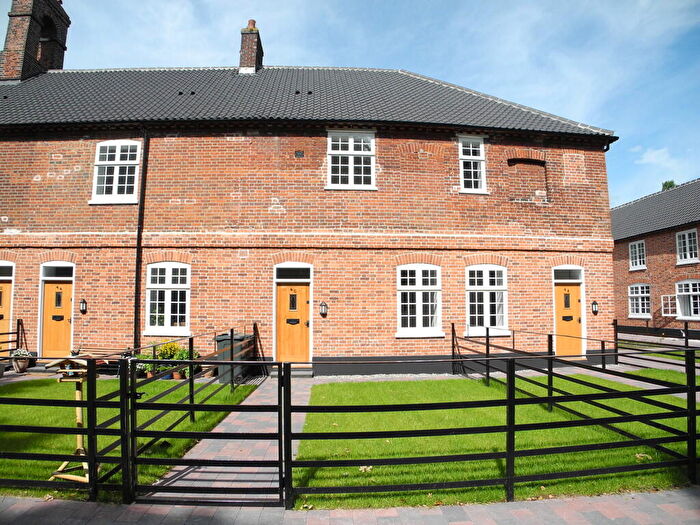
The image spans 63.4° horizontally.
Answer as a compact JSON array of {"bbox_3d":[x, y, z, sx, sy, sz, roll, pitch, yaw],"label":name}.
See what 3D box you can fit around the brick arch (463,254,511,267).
[{"bbox_3d":[3.343,-0.031,13.894,1.165,0.313,0.130,0,-6,-3],"label":"brick arch"}]

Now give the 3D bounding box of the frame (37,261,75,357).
[{"bbox_3d":[-6.865,1.134,13.243,0.934,2.415,0.160,0,-6,-3],"label":"frame"}]

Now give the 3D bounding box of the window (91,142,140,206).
[{"bbox_3d":[-5.628,-2.166,13.573,1.218,1.584,0.130,0,-5,-3],"label":"window"}]

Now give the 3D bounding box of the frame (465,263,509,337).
[{"bbox_3d":[3.351,0.938,13.799,1.169,1.780,0.150,0,-6,-3],"label":"frame"}]

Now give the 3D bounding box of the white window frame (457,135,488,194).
[{"bbox_3d":[3.046,-2.409,13.918,0.776,1.484,0.120,0,-5,-3],"label":"white window frame"}]

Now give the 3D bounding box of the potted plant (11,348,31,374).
[{"bbox_3d":[-7.495,2.251,12.909,0.430,0.553,0.430,0,-5,-3],"label":"potted plant"}]

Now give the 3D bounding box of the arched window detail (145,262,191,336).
[{"bbox_3d":[-4.314,0.876,13.402,1.163,1.778,0.150,0,-6,-3],"label":"arched window detail"}]

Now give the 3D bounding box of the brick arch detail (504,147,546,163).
[{"bbox_3d":[4.381,-2.667,14.114,1.076,0.356,0.110,0,-5,-3],"label":"brick arch detail"}]

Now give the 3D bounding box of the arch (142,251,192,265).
[{"bbox_3d":[-4.321,-0.101,13.498,1.147,0.329,0.130,0,-6,-3],"label":"arch"}]

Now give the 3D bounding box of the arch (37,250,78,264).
[{"bbox_3d":[-6.932,-0.119,13.487,0.920,0.311,0.110,0,-5,-3],"label":"arch"}]

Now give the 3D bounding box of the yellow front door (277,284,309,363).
[{"bbox_3d":[-1.340,1.437,13.391,0.780,1.950,0.070,0,-5,-3],"label":"yellow front door"}]

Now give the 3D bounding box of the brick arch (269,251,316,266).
[{"bbox_3d":[-1.362,-0.097,13.653,1.031,0.315,0.130,0,-6,-3],"label":"brick arch"}]

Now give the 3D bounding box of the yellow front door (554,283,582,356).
[{"bbox_3d":[5.389,1.416,13.938,0.740,1.900,0.070,0,-5,-3],"label":"yellow front door"}]

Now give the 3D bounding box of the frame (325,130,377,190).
[{"bbox_3d":[0.037,-2.515,13.964,1.308,1.555,0.160,0,-6,-3],"label":"frame"}]

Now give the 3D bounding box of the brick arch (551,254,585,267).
[{"bbox_3d":[5.403,-0.029,14.017,0.900,0.281,0.110,0,-5,-3],"label":"brick arch"}]

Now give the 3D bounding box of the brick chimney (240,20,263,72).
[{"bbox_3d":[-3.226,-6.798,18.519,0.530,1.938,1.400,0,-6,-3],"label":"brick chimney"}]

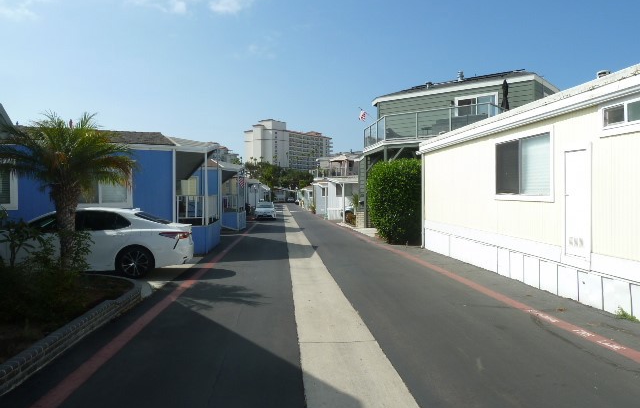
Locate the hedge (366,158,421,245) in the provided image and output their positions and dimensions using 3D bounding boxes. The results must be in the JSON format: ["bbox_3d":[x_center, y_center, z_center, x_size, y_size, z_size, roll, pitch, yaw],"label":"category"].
[{"bbox_3d":[2.940,-0.100,18.100,2.000,3.200,2.200,0,1,-4],"label":"hedge"}]

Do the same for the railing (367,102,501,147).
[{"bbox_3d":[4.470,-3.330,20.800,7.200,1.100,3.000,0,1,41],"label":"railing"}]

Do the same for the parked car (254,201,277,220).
[{"bbox_3d":[-4.630,0.590,40.000,1.770,1.490,4.500,0,1,-5],"label":"parked car"}]

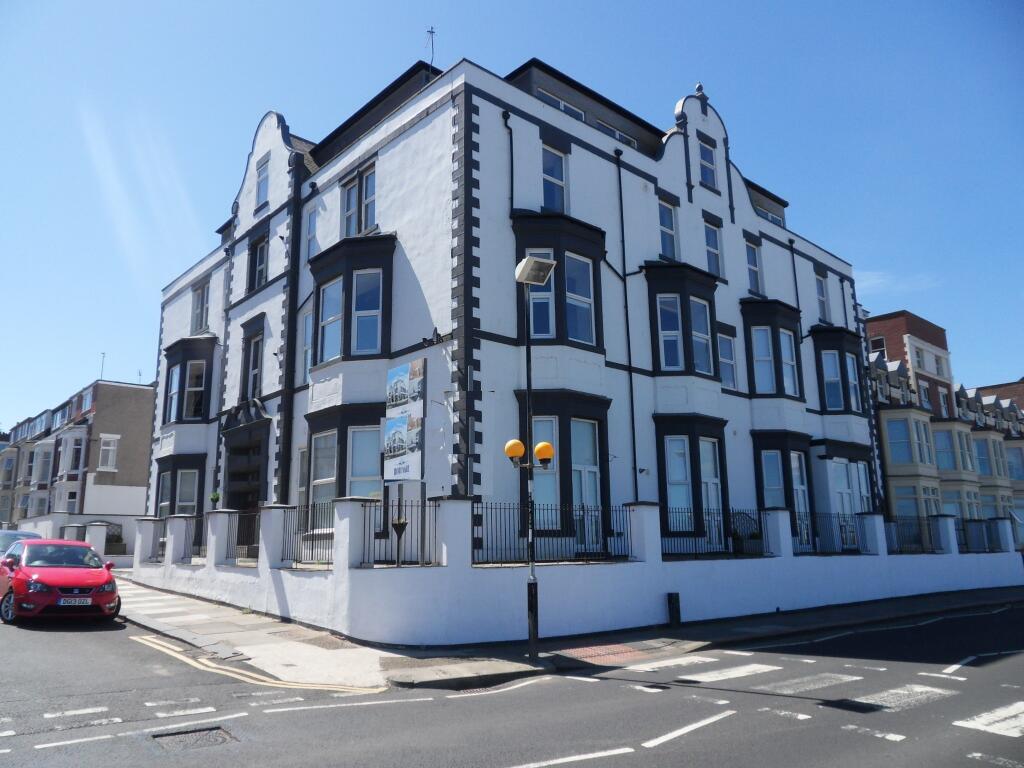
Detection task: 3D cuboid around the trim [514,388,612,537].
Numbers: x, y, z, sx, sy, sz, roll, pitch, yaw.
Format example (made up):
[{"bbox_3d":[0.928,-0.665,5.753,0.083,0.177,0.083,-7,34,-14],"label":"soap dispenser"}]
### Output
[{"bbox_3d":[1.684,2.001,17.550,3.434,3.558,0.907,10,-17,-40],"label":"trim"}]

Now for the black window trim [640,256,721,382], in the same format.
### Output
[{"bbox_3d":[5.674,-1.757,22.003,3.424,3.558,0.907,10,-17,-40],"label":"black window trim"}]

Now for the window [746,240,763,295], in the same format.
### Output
[{"bbox_3d":[8.919,-4.299,26.295,0.758,1.887,0.150,10,-17,-40],"label":"window"}]

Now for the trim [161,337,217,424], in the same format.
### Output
[{"bbox_3d":[-13.328,0.112,28.741,1.000,3.390,3.900,11,-17,-43],"label":"trim"}]

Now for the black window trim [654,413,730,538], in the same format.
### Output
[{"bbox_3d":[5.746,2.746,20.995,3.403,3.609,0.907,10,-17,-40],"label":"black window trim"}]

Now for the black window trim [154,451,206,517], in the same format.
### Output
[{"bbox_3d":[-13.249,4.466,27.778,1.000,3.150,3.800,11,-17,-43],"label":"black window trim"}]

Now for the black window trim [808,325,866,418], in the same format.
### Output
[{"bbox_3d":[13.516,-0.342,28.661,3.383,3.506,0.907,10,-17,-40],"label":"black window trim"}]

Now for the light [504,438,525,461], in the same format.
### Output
[{"bbox_3d":[0.047,0.964,10.400,0.300,0.300,0.300,-1,-12,0],"label":"light"}]

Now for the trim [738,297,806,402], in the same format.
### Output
[{"bbox_3d":[9.775,-1.053,25.610,3.500,3.530,0.930,10,-16,-40],"label":"trim"}]

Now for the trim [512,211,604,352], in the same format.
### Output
[{"bbox_3d":[1.653,-2.487,18.715,3.500,3.520,0.950,10,-16,-40],"label":"trim"}]

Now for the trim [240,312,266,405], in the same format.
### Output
[{"bbox_3d":[-8.933,-0.836,24.539,0.270,2.890,1.900,11,-17,-43],"label":"trim"}]

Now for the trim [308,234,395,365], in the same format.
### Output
[{"bbox_3d":[-4.854,-2.046,20.051,0.959,3.455,3.950,11,-17,-42],"label":"trim"}]

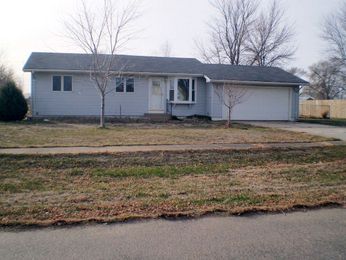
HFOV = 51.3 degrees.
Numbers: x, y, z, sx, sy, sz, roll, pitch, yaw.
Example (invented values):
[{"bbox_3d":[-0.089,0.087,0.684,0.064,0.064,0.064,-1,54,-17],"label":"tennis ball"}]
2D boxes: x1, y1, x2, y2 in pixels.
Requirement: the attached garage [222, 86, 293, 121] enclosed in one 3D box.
[{"bbox_3d":[5.449,-1.729,23.500,4.680,2.200,0.100,0,5,-11],"label":"attached garage"}]

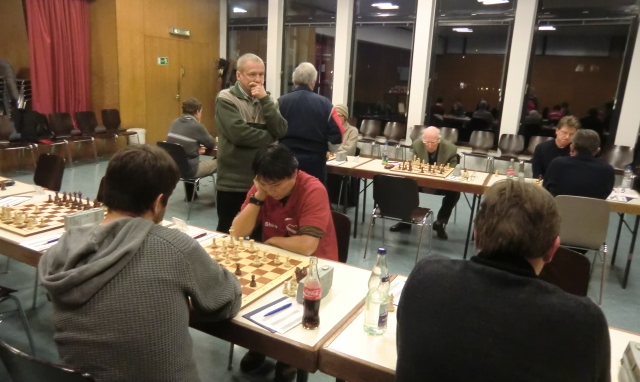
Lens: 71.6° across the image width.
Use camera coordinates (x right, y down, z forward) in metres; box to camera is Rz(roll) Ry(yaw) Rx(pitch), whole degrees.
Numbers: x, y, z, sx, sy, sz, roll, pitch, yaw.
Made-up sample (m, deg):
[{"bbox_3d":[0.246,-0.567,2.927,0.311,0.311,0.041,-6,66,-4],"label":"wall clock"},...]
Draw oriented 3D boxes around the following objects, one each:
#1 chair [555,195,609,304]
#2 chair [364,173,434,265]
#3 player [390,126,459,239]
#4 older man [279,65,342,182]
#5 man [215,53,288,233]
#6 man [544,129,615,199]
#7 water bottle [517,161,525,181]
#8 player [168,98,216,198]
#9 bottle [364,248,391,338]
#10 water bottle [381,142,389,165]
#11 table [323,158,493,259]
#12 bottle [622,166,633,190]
[{"bbox_3d":[2.076,0.425,3.655,0.490,0.820,0.540,9,14,24],"label":"chair"},{"bbox_3d":[0.755,0.231,4.091,0.470,0.790,0.500,9,14,23],"label":"chair"},{"bbox_3d":[1.280,-0.140,5.189,0.570,1.170,0.780,9,14,24],"label":"player"},{"bbox_3d":[-0.115,-0.175,3.721,0.540,1.745,0.380,6,13,14],"label":"older man"},{"bbox_3d":[-0.497,-0.078,3.130,0.530,1.710,0.380,-4,15,-25],"label":"man"},{"bbox_3d":[1.965,0.147,3.606,0.530,1.290,0.760,8,14,19],"label":"man"},{"bbox_3d":[1.911,-0.179,4.194,0.066,0.240,0.066,9,14,24],"label":"water bottle"},{"bbox_3d":[-1.451,-0.417,5.259,0.500,1.310,0.760,9,15,25],"label":"player"},{"bbox_3d":[0.194,0.327,1.437,0.077,0.289,0.077,9,15,26],"label":"bottle"},{"bbox_3d":[0.710,-0.409,4.800,0.067,0.240,0.067,9,15,26],"label":"water bottle"},{"bbox_3d":[0.902,0.139,4.818,1.645,0.752,0.697,9,14,24],"label":"table"},{"bbox_3d":[2.941,-0.126,4.215,0.080,0.230,0.080,9,14,24],"label":"bottle"}]

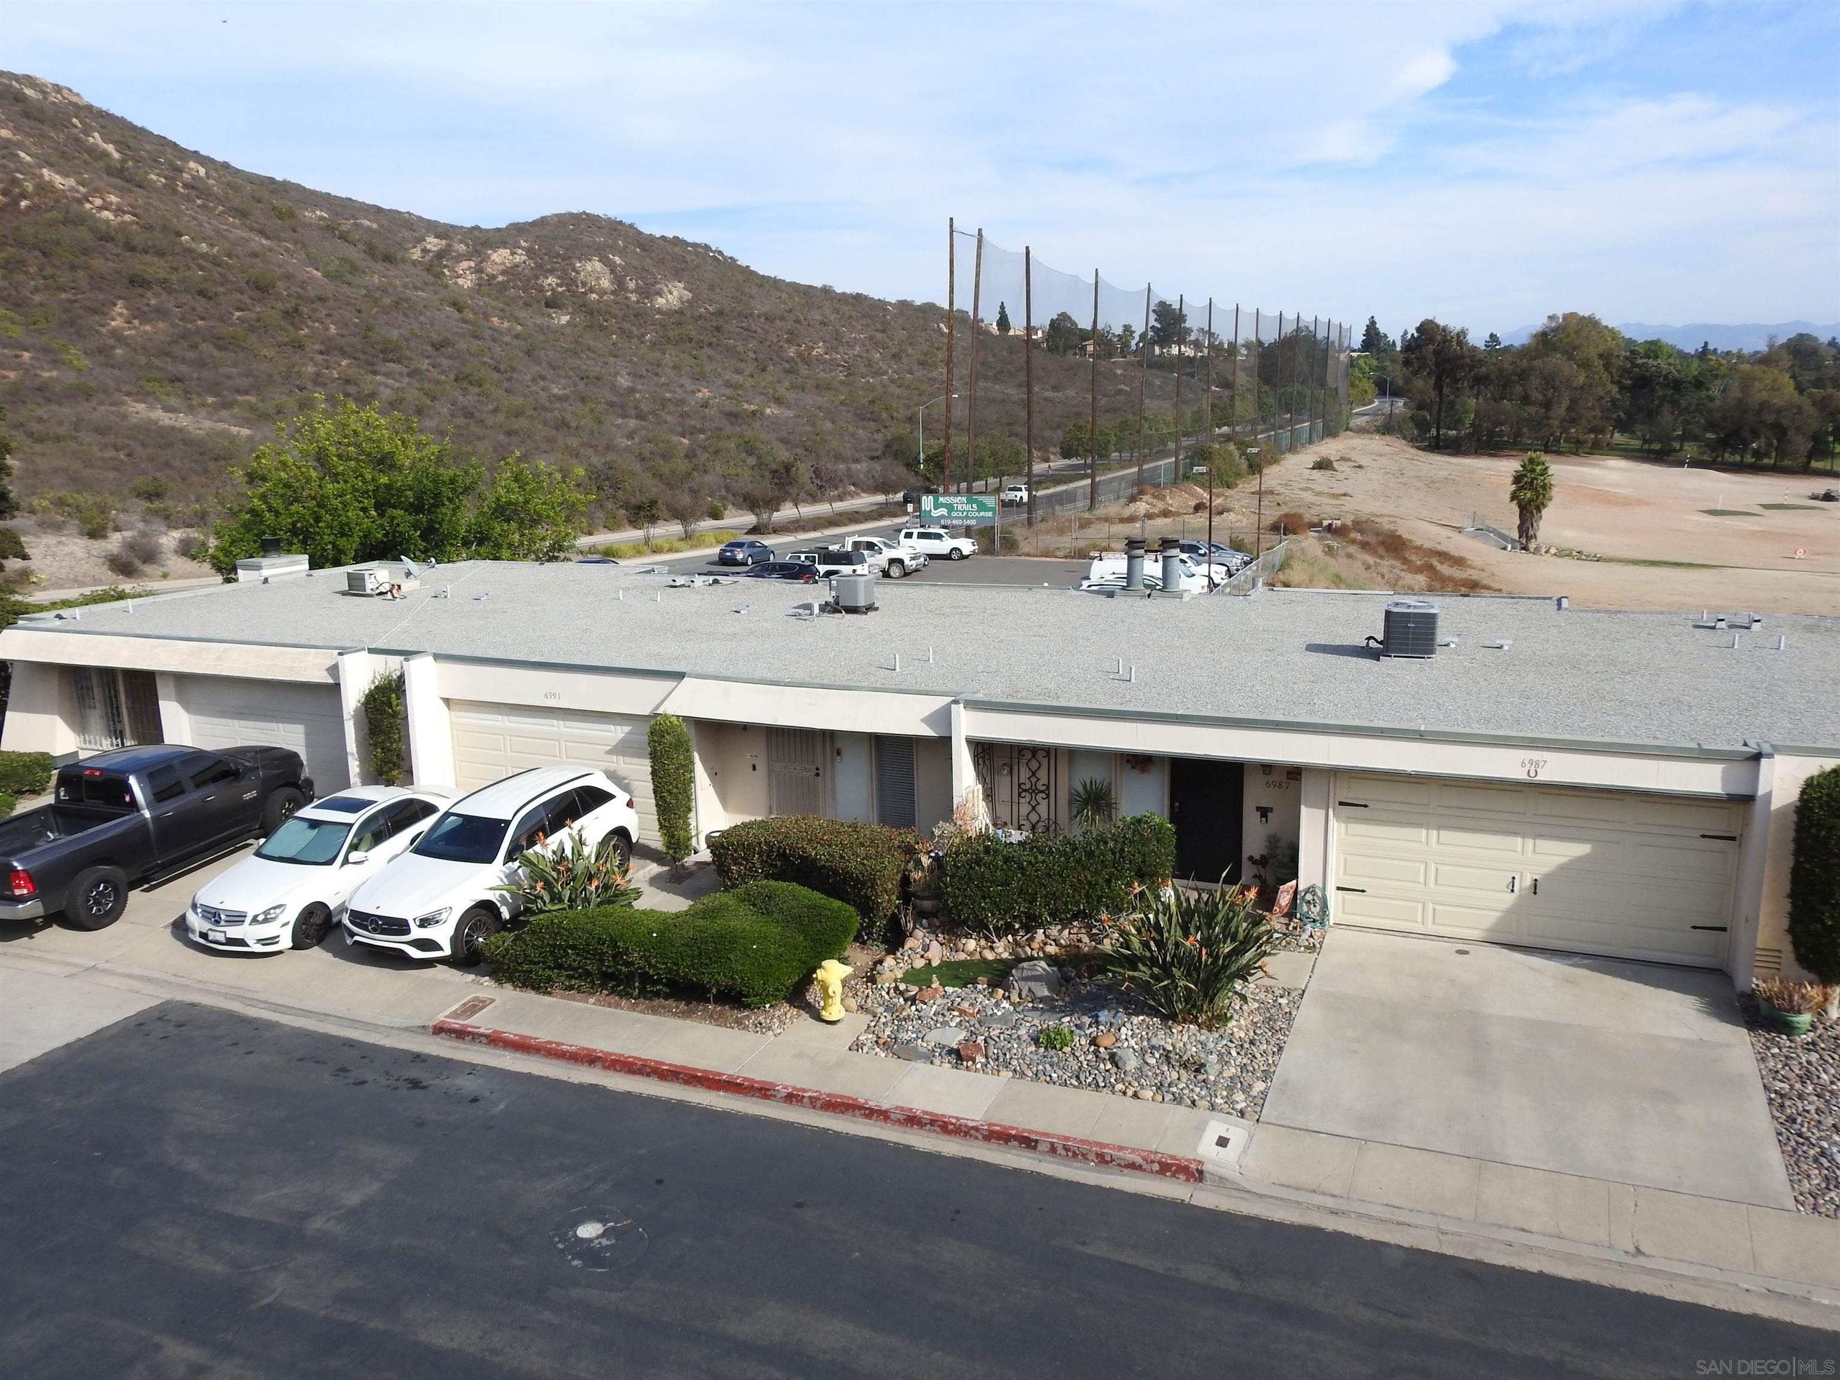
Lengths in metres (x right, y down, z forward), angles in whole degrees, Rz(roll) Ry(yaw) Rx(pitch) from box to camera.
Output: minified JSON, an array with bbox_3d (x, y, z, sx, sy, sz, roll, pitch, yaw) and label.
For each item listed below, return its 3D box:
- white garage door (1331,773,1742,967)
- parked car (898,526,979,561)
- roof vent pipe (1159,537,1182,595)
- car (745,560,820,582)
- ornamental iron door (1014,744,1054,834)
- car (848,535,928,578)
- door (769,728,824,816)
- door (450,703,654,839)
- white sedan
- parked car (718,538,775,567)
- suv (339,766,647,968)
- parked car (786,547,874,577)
[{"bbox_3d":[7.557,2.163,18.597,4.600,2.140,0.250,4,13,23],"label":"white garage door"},{"bbox_3d":[1.017,-8.837,89.927,4.820,1.830,1.980,2,12,17],"label":"parked car"},{"bbox_3d":[5.002,-2.492,29.596,0.440,1.100,0.440,4,13,23],"label":"roof vent pipe"},{"bbox_3d":[-7.092,-5.370,70.975,4.750,1.700,1.900,2,12,16],"label":"car"},{"bbox_3d":[1.699,1.634,21.899,0.640,2.030,0.070,4,13,23],"label":"ornamental iron door"},{"bbox_3d":[-2.402,-7.253,81.175,5.900,1.970,2.030,6,14,32],"label":"car"},{"bbox_3d":[-1.949,1.354,23.434,0.950,2.060,0.080,4,13,23],"label":"door"},{"bbox_3d":[-5.819,1.280,24.332,4.550,2.120,0.120,4,13,23],"label":"door"},{"bbox_3d":[-8.532,2.448,22.037,1.800,1.450,4.580,4,16,25],"label":"white sedan"},{"bbox_3d":[-10.389,-8.382,90.152,1.790,1.440,4.620,4,13,22],"label":"parked car"},{"bbox_3d":[-5.973,2.353,20.974,1.900,1.640,4.660,4,16,25],"label":"suv"},{"bbox_3d":[-5.414,-6.000,74.370,5.300,1.870,1.880,3,13,20],"label":"parked car"}]

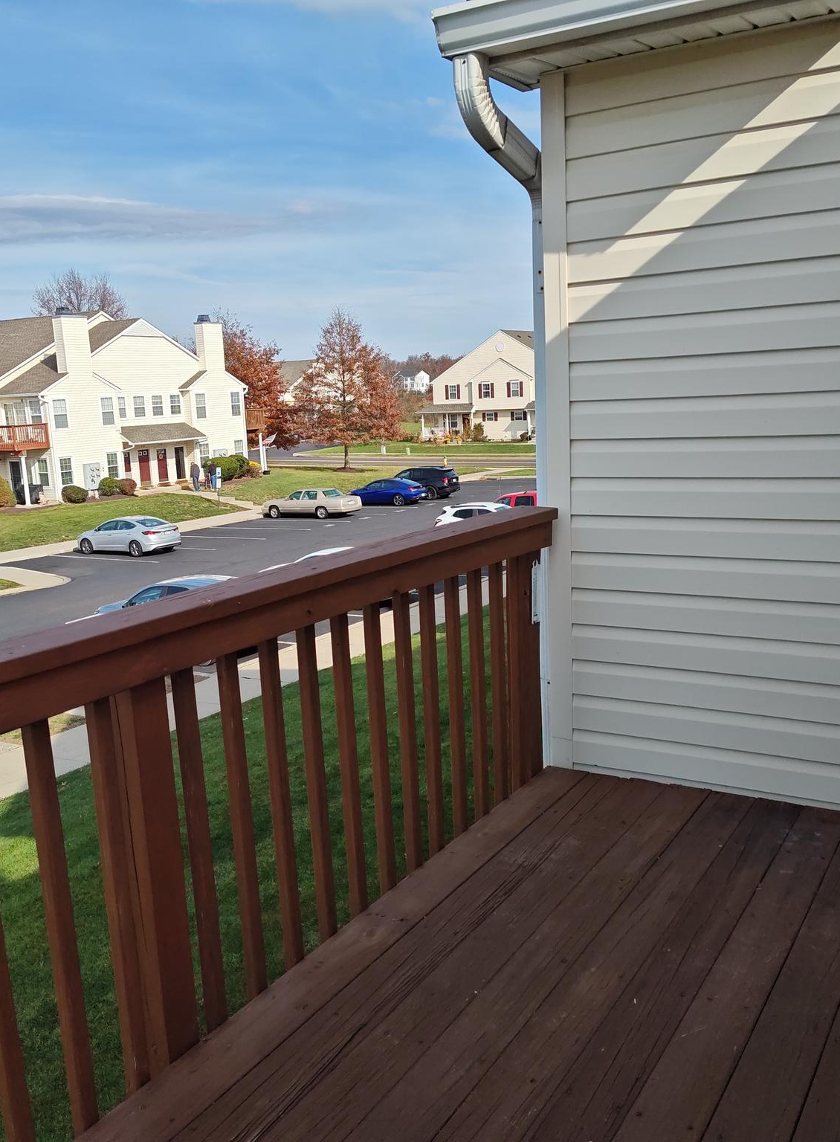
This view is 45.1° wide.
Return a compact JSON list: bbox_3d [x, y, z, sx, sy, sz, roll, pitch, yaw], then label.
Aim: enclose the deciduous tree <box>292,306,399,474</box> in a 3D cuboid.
[{"bbox_3d":[-5.372,-13.107,73.220,8.200,11.490,8.200,-3,11,0],"label":"deciduous tree"}]

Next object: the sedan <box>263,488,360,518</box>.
[{"bbox_3d":[-5.440,-3.430,51.100,5.300,1.430,1.950,3,11,30],"label":"sedan"}]

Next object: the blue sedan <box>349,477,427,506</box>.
[{"bbox_3d":[-1.720,-4.370,55.700,4.670,1.420,1.820,3,12,32],"label":"blue sedan"}]

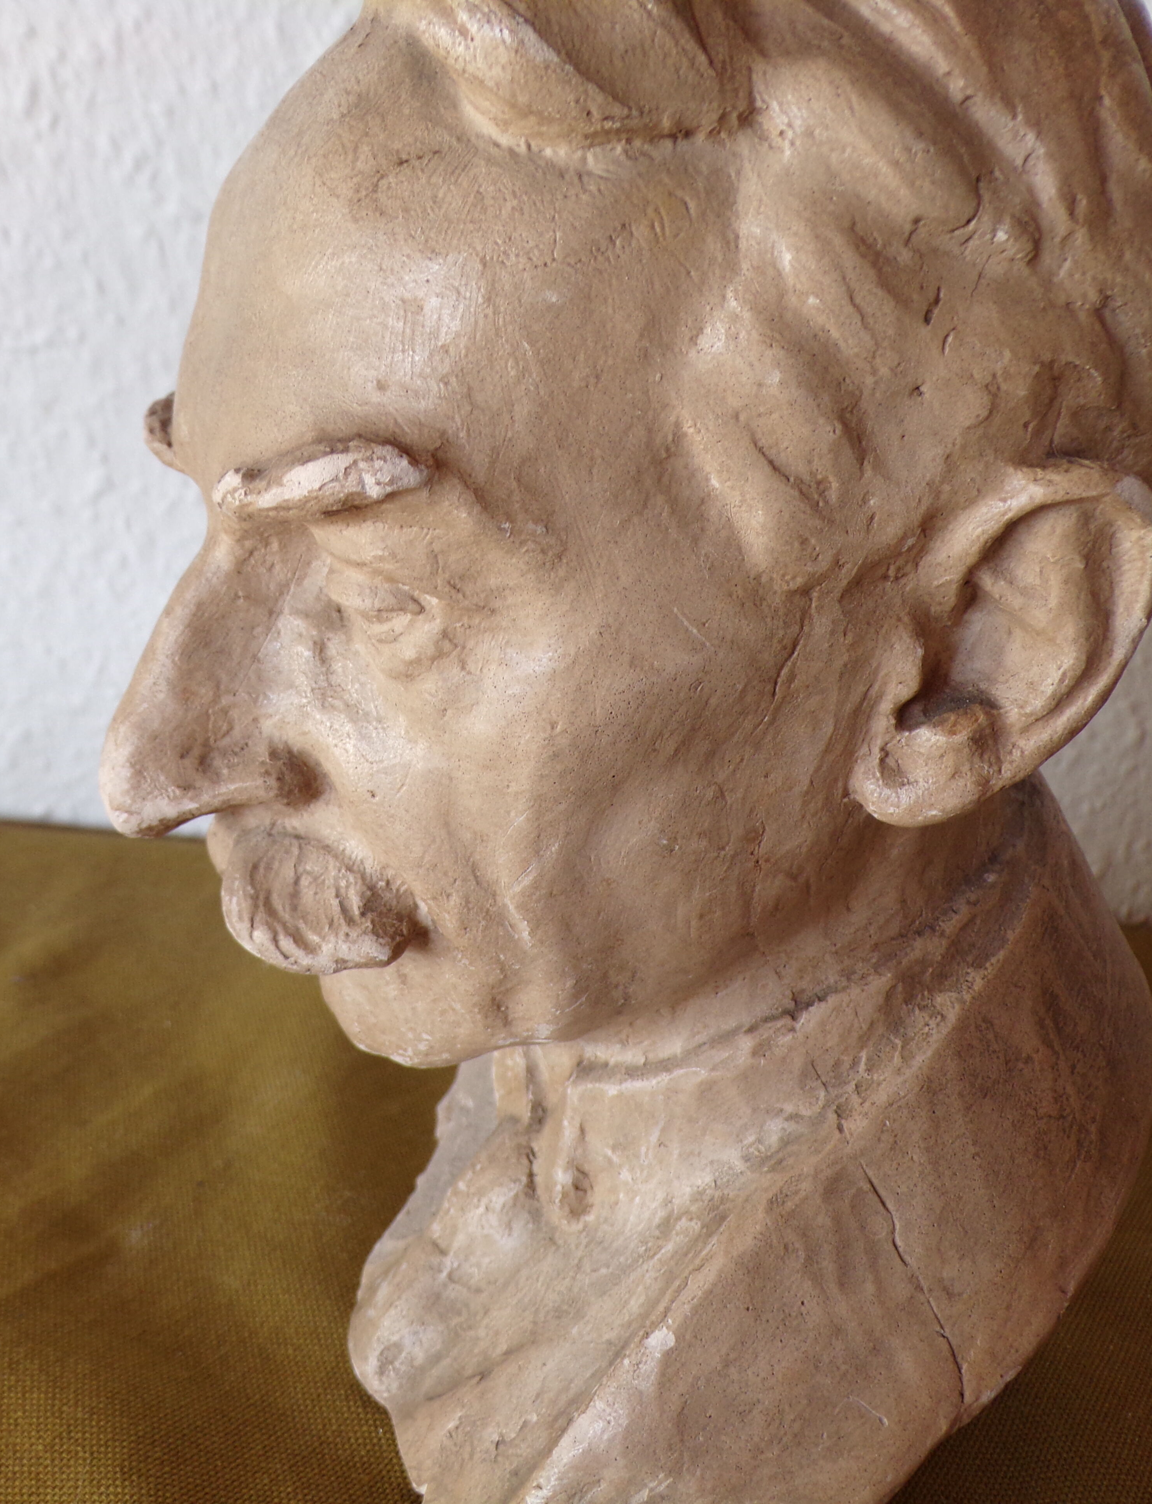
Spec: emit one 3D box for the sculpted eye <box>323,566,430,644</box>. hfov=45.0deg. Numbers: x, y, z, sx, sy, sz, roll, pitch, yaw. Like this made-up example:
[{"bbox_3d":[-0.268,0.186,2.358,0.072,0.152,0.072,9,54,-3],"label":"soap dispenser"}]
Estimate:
[{"bbox_3d":[-0.031,-0.023,0.213,0.007,0.010,0.021,-12,26,-35],"label":"sculpted eye"}]

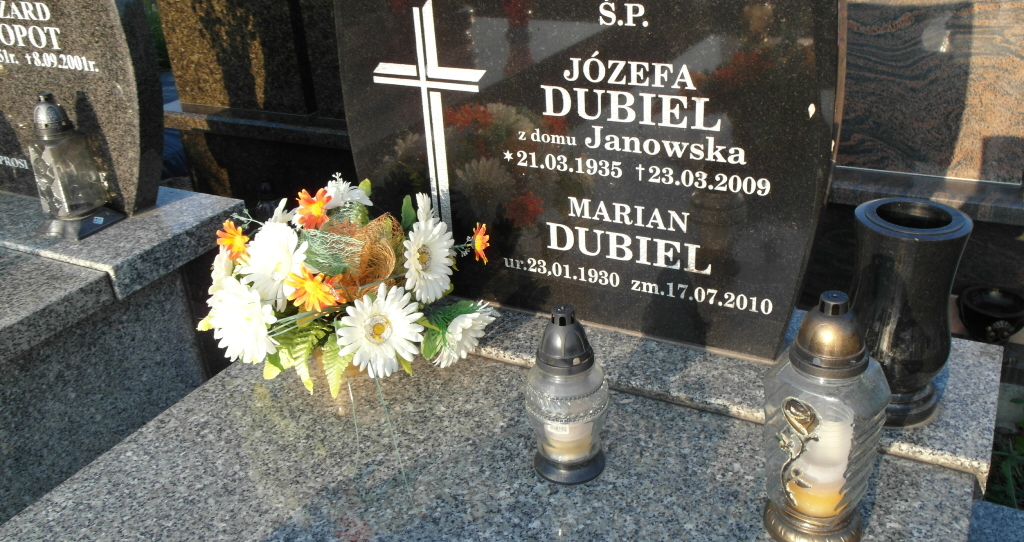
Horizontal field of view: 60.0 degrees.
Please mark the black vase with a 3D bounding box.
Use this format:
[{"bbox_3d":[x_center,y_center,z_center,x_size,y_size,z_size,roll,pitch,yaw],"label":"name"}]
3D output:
[{"bbox_3d":[0.502,0.055,1.149,0.133,0.268,0.133,10,30,27],"label":"black vase"}]

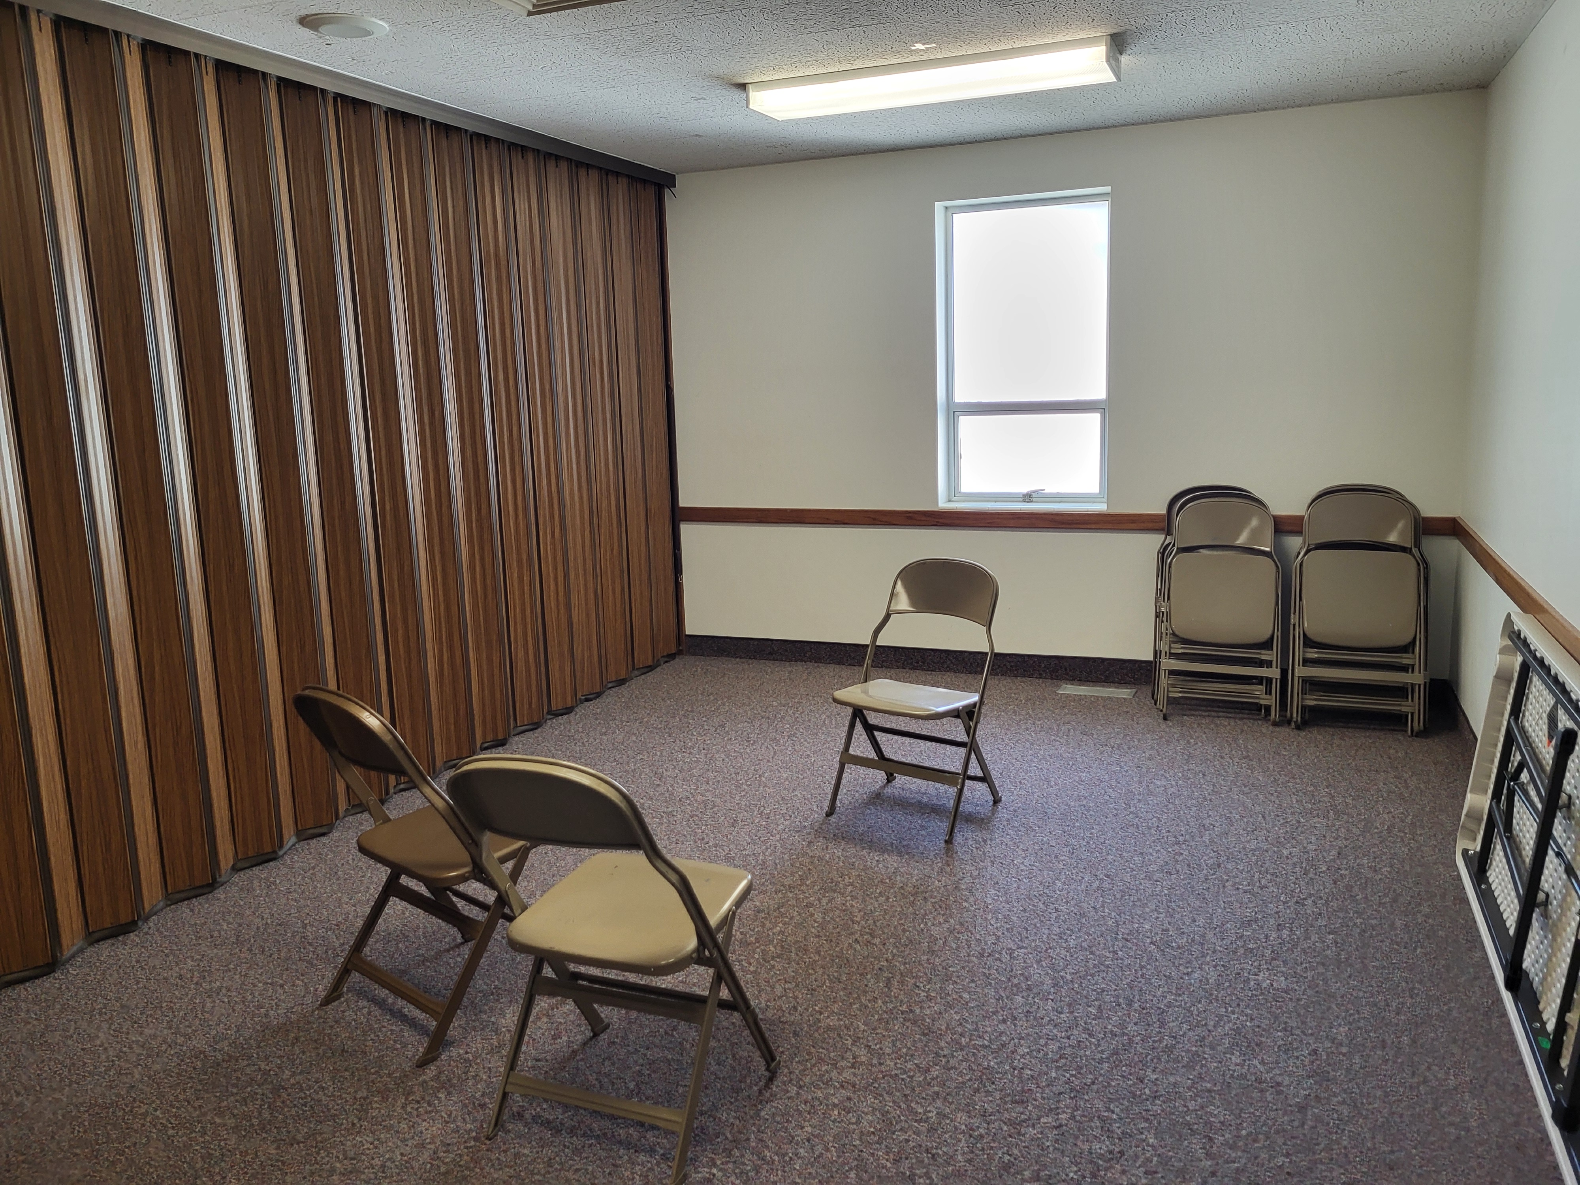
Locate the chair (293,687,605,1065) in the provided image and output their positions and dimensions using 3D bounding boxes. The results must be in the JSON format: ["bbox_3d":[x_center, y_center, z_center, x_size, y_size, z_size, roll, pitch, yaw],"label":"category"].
[{"bbox_3d":[-0.858,0.584,2.786,0.455,0.815,0.470,7,13,40],"label":"chair"}]

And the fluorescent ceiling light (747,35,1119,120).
[{"bbox_3d":[0.475,-1.740,4.050,1.235,0.080,0.265,2,11,22],"label":"fluorescent ceiling light"}]

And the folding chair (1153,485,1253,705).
[{"bbox_3d":[1.823,0.014,5.125,0.455,0.940,0.130,2,3,22],"label":"folding chair"}]

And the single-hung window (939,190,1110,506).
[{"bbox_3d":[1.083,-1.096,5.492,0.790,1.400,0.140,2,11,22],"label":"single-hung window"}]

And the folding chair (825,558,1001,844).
[{"bbox_3d":[0.430,0.329,3.966,0.455,0.815,0.470,5,12,35],"label":"folding chair"}]

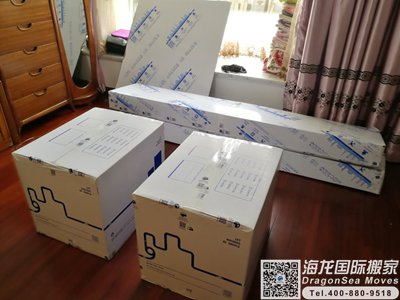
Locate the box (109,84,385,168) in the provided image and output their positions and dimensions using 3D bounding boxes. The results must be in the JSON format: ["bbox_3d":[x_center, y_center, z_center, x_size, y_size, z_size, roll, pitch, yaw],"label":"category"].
[{"bbox_3d":[0.259,-0.243,2.442,2.082,0.162,0.293,14,32,20],"label":"box"}]

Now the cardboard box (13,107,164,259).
[{"bbox_3d":[-0.543,0.146,1.741,0.477,0.497,0.602,13,32,18],"label":"cardboard box"}]

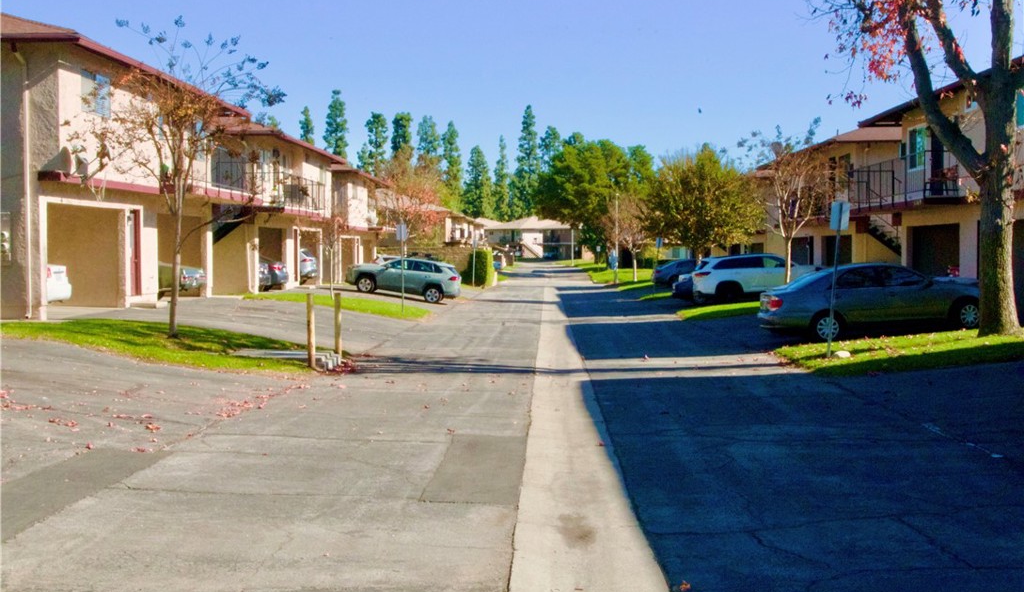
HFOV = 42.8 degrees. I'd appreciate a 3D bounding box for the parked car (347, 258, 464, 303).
[{"bbox_3d":[-4.310,-0.730,52.600,4.600,1.690,1.855,8,2,1],"label":"parked car"}]

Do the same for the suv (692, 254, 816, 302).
[{"bbox_3d":[8.950,-0.690,47.200,4.870,1.730,1.920,-5,2,0],"label":"suv"}]

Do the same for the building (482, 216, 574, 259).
[{"bbox_3d":[3.405,-10.172,228.000,18.500,7.597,12.000,0,2,0],"label":"building"}]

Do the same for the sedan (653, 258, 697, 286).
[{"bbox_3d":[9.833,-1.387,68.492,4.750,1.450,1.800,-3,2,0],"label":"sedan"}]

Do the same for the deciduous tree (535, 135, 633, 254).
[{"bbox_3d":[9.310,-12.415,170.000,12.800,16.966,12.000,0,2,0],"label":"deciduous tree"}]

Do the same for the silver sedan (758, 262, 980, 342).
[{"bbox_3d":[7.270,0.060,25.770,4.800,1.490,1.800,-5,2,0],"label":"silver sedan"}]

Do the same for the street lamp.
[{"bbox_3d":[6.032,-3.346,75.000,0.350,5.486,0.350,0,2,0],"label":"street lamp"}]

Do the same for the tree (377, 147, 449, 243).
[{"bbox_3d":[-4.619,-3.631,60.000,3.400,6.572,3.400,0,2,0],"label":"tree"}]

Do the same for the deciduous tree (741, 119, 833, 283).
[{"bbox_3d":[8.095,-2.418,38.500,2.830,5.573,2.800,0,2,0],"label":"deciduous tree"}]

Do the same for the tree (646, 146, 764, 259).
[{"bbox_3d":[8.361,-3.384,57.000,5.200,6.374,5.000,0,2,0],"label":"tree"}]

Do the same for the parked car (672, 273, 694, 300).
[{"bbox_3d":[8.606,-0.684,51.306,4.650,1.450,1.800,-4,2,0],"label":"parked car"}]

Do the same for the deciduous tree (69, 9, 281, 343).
[{"bbox_3d":[-6.123,-2.197,23.900,3.840,5.876,3.700,0,2,0],"label":"deciduous tree"}]

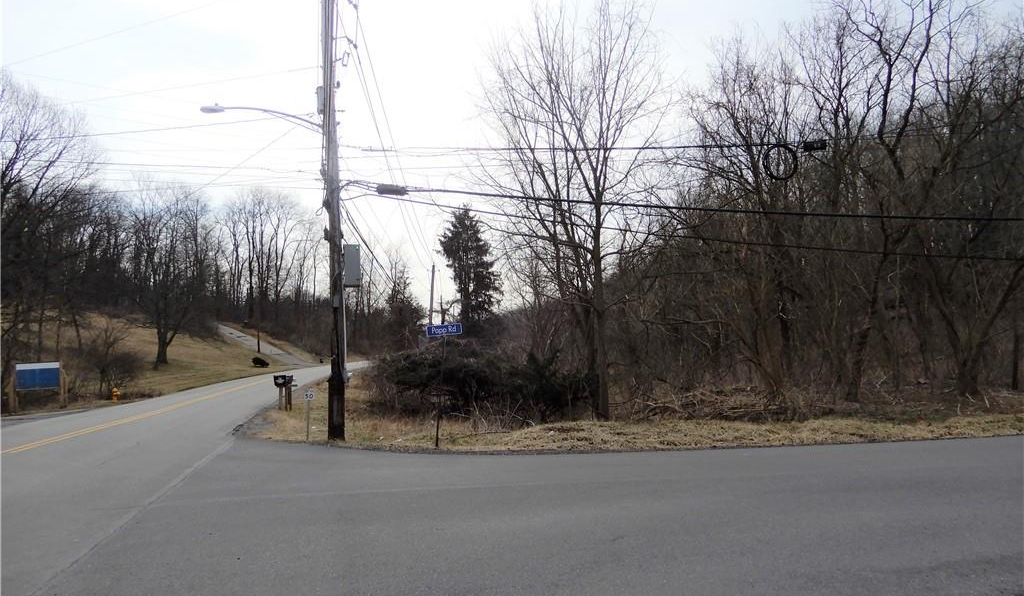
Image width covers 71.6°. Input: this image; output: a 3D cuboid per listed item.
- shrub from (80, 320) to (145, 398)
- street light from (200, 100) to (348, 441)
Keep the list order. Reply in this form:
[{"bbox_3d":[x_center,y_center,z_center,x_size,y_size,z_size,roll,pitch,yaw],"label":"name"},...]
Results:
[{"bbox_3d":[-19.694,2.958,35.000,2.950,3.750,2.800,3,-6,-29],"label":"shrub"},{"bbox_3d":[-5.033,-0.574,15.211,3.020,7.240,0.420,1,-6,-14],"label":"street light"}]

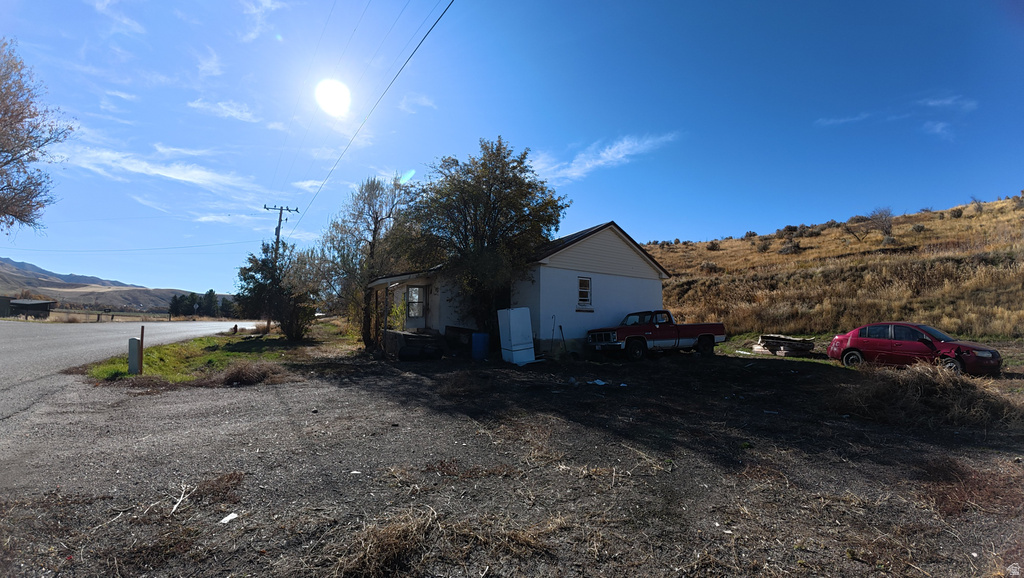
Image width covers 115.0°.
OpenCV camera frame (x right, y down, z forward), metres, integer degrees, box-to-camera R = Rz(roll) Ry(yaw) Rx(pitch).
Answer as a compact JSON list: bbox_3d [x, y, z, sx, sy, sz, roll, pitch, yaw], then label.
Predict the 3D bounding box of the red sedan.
[{"bbox_3d":[13.732,1.910,11.342,1.720,1.470,4.450,4,-6,-35],"label":"red sedan"}]

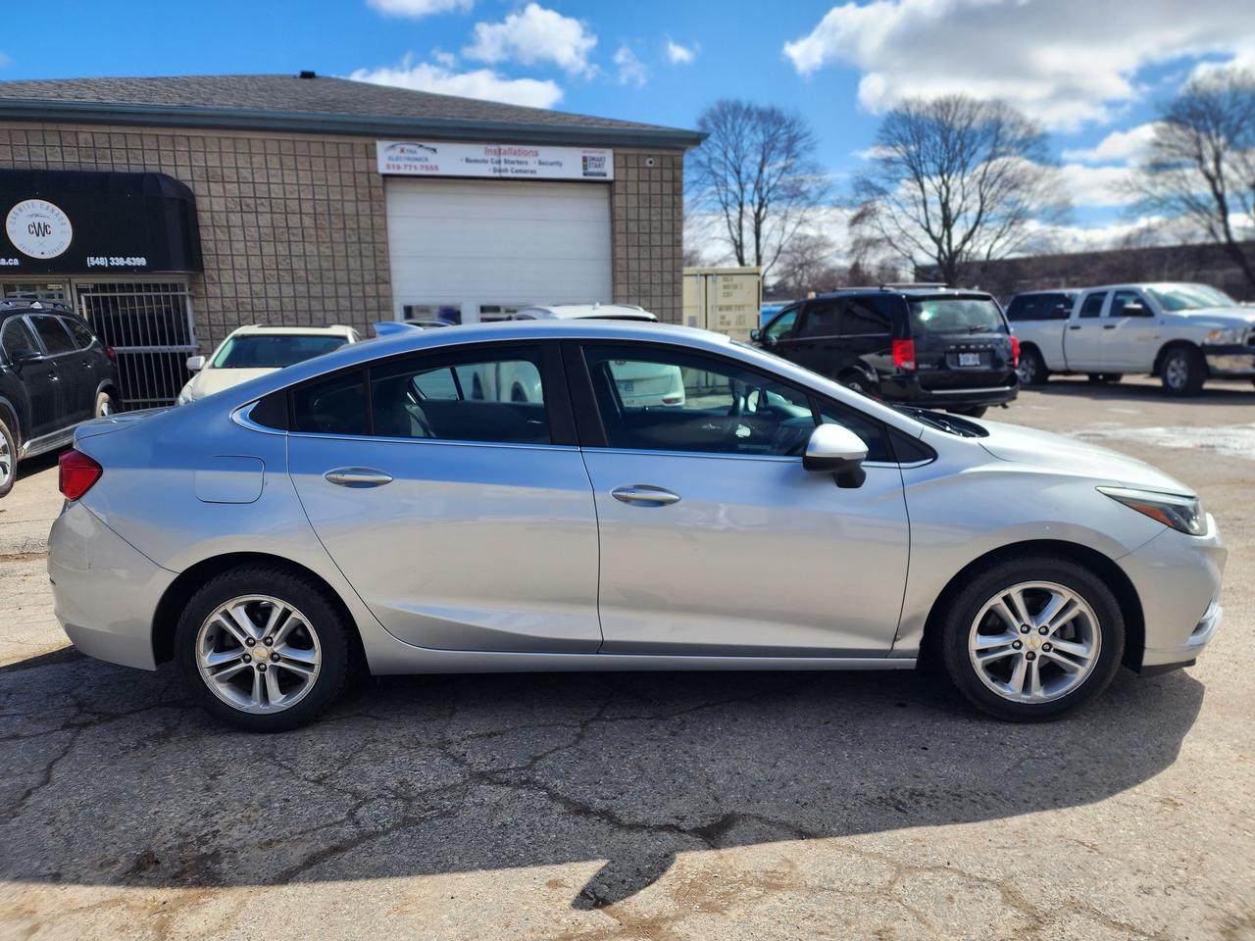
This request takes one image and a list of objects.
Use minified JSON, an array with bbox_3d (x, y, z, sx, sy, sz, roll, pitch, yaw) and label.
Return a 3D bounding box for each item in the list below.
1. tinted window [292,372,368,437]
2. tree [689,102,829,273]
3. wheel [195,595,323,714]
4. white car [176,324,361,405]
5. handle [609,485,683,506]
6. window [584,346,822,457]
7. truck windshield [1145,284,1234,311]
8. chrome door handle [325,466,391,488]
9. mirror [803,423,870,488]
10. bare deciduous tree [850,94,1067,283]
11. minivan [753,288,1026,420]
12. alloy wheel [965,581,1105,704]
[{"bbox_3d":[-1.043,-0.235,2.911,0.270,0.240,0.040,-1,-12,2],"label":"tinted window"},{"bbox_3d":[6.292,-12.194,41.518,7.280,11.820,7.280,-1,10,0],"label":"tree"},{"bbox_3d":[-1.291,0.634,3.025,0.447,0.447,0.180,-1,10,2],"label":"wheel"},{"bbox_3d":[-3.681,-0.894,9.376,1.800,1.470,4.700,-4,11,-16],"label":"white car"},{"bbox_3d":[0.060,0.086,2.792,0.238,0.064,0.050,-1,10,2],"label":"handle"},{"bbox_3d":[0.247,-0.243,2.892,0.810,0.420,0.050,-1,-12,2],"label":"window"},{"bbox_3d":[9.660,-2.965,14.380,1.480,0.700,0.120,-4,-31,-17],"label":"truck windshield"},{"bbox_3d":[-0.905,0.024,2.805,0.232,0.062,0.050,-1,10,2],"label":"chrome door handle"},{"bbox_3d":[0.666,-0.054,2.697,0.200,0.210,0.220,-1,10,2],"label":"mirror"},{"bbox_3d":[16.285,-12.402,41.521,10.800,11.790,10.260,-1,10,0],"label":"bare deciduous tree"},{"bbox_3d":[3.461,-1.804,12.746,2.010,1.770,5.130,-4,11,-16],"label":"minivan"},{"bbox_3d":[1.397,0.573,2.945,0.447,0.447,0.180,-1,10,2],"label":"alloy wheel"}]

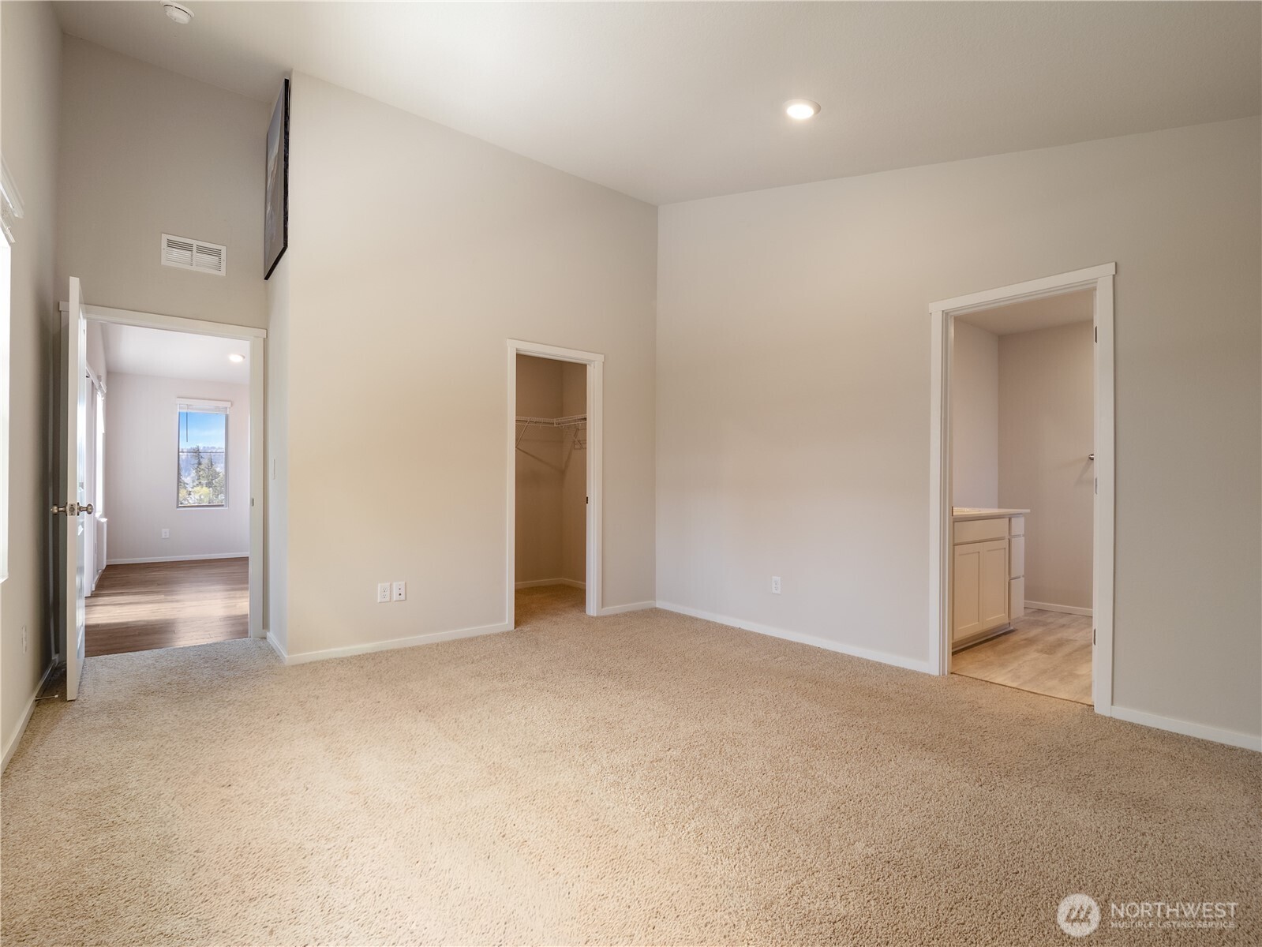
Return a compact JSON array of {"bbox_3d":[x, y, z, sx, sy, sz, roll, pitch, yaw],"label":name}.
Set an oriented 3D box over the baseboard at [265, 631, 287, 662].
[{"bbox_3d":[-2.228,1.096,3.668,0.016,0.058,0.710,1,-1,-39],"label":"baseboard"}]

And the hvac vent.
[{"bbox_3d":[-2.822,-1.411,3.775,0.345,0.197,0.018,1,-1,-37],"label":"hvac vent"}]

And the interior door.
[{"bbox_3d":[-2.960,0.075,3.122,0.045,2.030,0.860,1,-1,-41],"label":"interior door"}]

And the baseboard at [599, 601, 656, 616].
[{"bbox_3d":[-0.006,1.134,4.908,0.575,0.060,0.016,1,-1,-38],"label":"baseboard"}]

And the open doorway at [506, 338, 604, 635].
[{"bbox_3d":[-0.602,0.088,4.528,0.840,2.120,0.130,1,-1,-38],"label":"open doorway"}]

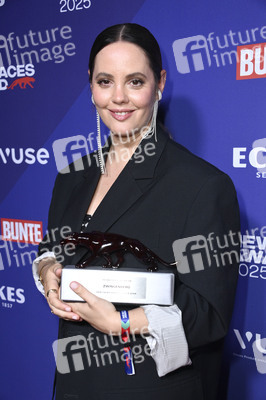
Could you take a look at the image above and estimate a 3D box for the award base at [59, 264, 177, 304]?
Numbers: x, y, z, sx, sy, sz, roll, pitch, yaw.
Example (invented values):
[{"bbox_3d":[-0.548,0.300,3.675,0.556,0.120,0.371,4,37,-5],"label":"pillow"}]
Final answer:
[{"bbox_3d":[-0.027,0.157,0.907,0.204,0.057,0.053,3,0,0],"label":"award base"}]

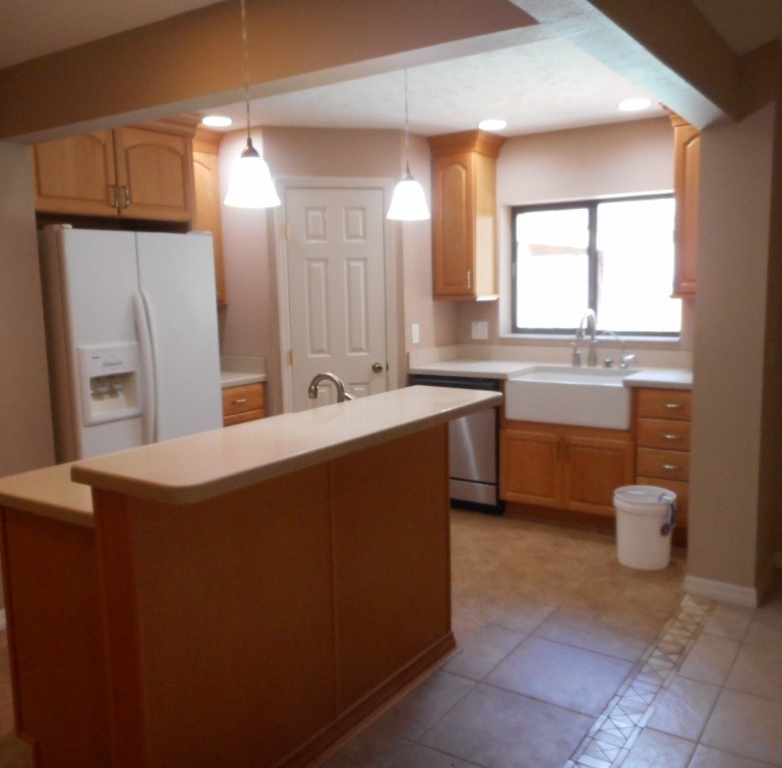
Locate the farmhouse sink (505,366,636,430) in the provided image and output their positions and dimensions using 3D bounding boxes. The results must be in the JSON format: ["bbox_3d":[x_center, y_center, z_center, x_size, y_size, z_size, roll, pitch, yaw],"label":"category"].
[{"bbox_3d":[1.122,0.085,4.424,0.725,0.245,0.520,3,9,33],"label":"farmhouse sink"}]

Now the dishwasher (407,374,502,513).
[{"bbox_3d":[0.568,0.354,4.933,0.630,0.857,0.600,4,9,35],"label":"dishwasher"}]

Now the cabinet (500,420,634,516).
[{"bbox_3d":[1.165,0.474,4.543,0.786,0.580,0.620,3,9,33],"label":"cabinet"}]

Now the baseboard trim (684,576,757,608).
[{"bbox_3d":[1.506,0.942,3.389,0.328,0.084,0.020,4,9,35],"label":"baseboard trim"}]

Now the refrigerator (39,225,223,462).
[{"bbox_3d":[-1.464,0.114,3.868,0.790,1.740,0.875,3,9,33],"label":"refrigerator"}]

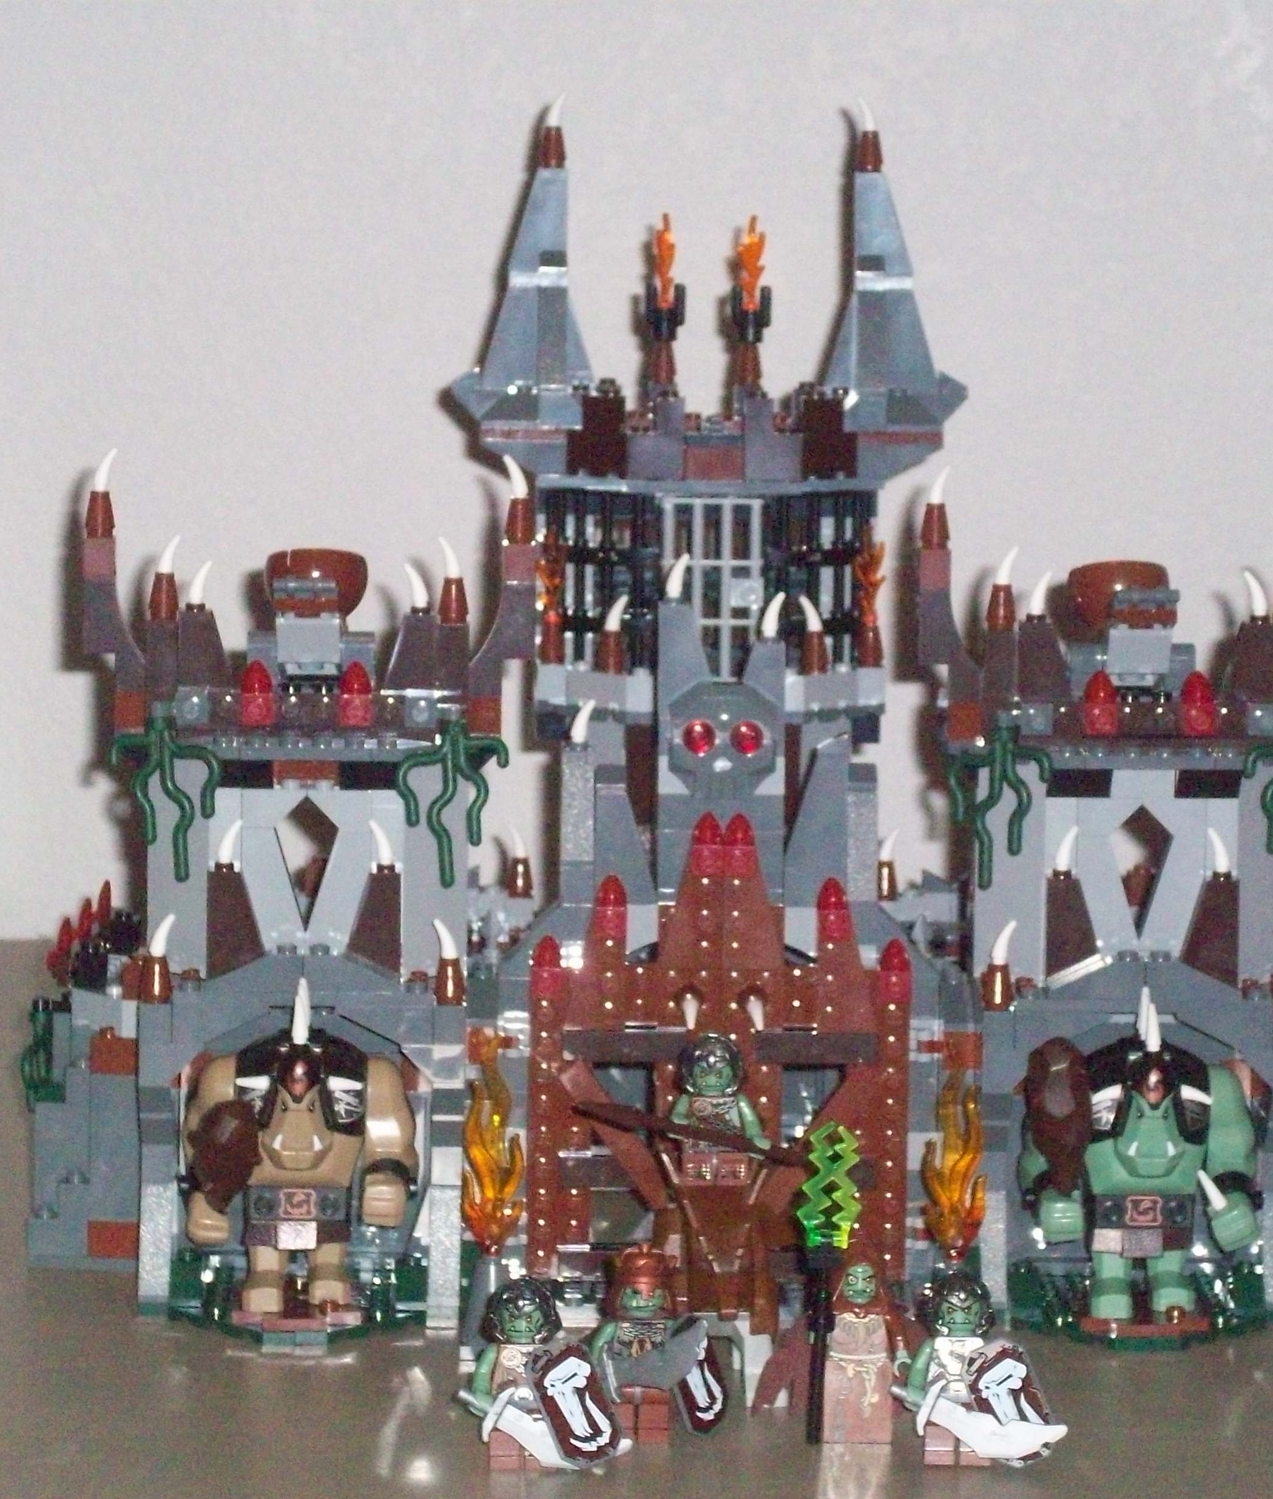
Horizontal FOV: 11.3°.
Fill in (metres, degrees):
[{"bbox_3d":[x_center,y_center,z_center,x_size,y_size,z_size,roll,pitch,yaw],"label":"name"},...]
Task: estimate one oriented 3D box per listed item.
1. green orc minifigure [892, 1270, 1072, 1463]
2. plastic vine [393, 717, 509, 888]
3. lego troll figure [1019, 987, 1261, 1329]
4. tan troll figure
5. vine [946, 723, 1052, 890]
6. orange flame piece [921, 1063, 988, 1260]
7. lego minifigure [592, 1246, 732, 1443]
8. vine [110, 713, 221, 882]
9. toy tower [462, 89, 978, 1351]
[{"bbox_3d":[0.079,0.143,1.469,0.038,0.044,0.027,1,9,0],"label":"green orc minifigure"},{"bbox_3d":[-0.046,0.013,1.575,0.029,0.042,0.014,2,9,5],"label":"plastic vine"},{"bbox_3d":[0.125,0.099,1.593,0.059,0.083,0.044,1,9,0],"label":"lego troll figure"},{"bbox_3d":[-0.083,0.097,1.585,0.057,0.083,0.044,0,9,-5],"label":"tan troll figure"},{"bbox_3d":[0.090,0.014,1.581,0.026,0.041,0.014,0,9,-5],"label":"vine"},{"bbox_3d":[0.078,0.102,1.580,0.017,0.048,0.011,1,9,0],"label":"orange flame piece"},{"bbox_3d":[0.005,0.140,1.483,0.033,0.044,0.025,1,9,0],"label":"lego minifigure"},{"bbox_3d":[-0.116,0.012,1.581,0.027,0.042,0.014,2,9,5],"label":"vine"},{"bbox_3d":[0.020,-0.017,1.666,0.134,0.300,0.145,1,9,0],"label":"toy tower"}]

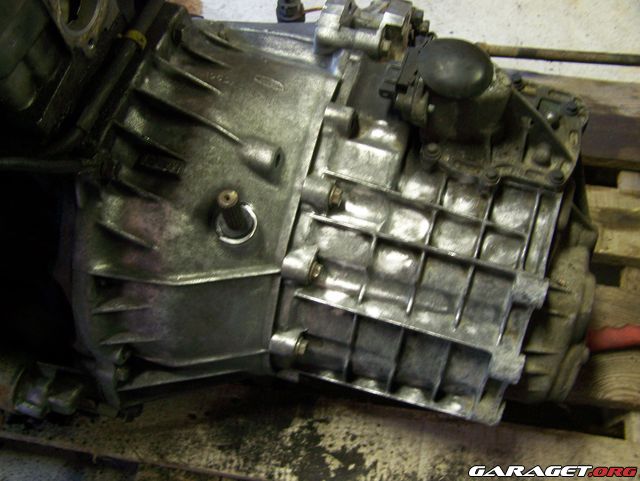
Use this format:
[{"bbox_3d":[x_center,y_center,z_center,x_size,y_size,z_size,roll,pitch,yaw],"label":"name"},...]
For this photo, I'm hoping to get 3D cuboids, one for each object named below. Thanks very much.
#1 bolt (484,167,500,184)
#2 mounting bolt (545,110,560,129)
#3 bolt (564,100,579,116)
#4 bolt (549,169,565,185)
[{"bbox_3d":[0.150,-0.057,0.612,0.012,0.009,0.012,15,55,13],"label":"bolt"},{"bbox_3d":[0.215,-0.112,0.649,0.011,0.011,0.011,15,55,13],"label":"mounting bolt"},{"bbox_3d":[0.236,-0.124,0.659,0.013,0.008,0.013,15,55,13],"label":"bolt"},{"bbox_3d":[0.205,-0.056,0.610,0.013,0.008,0.013,15,55,13],"label":"bolt"}]

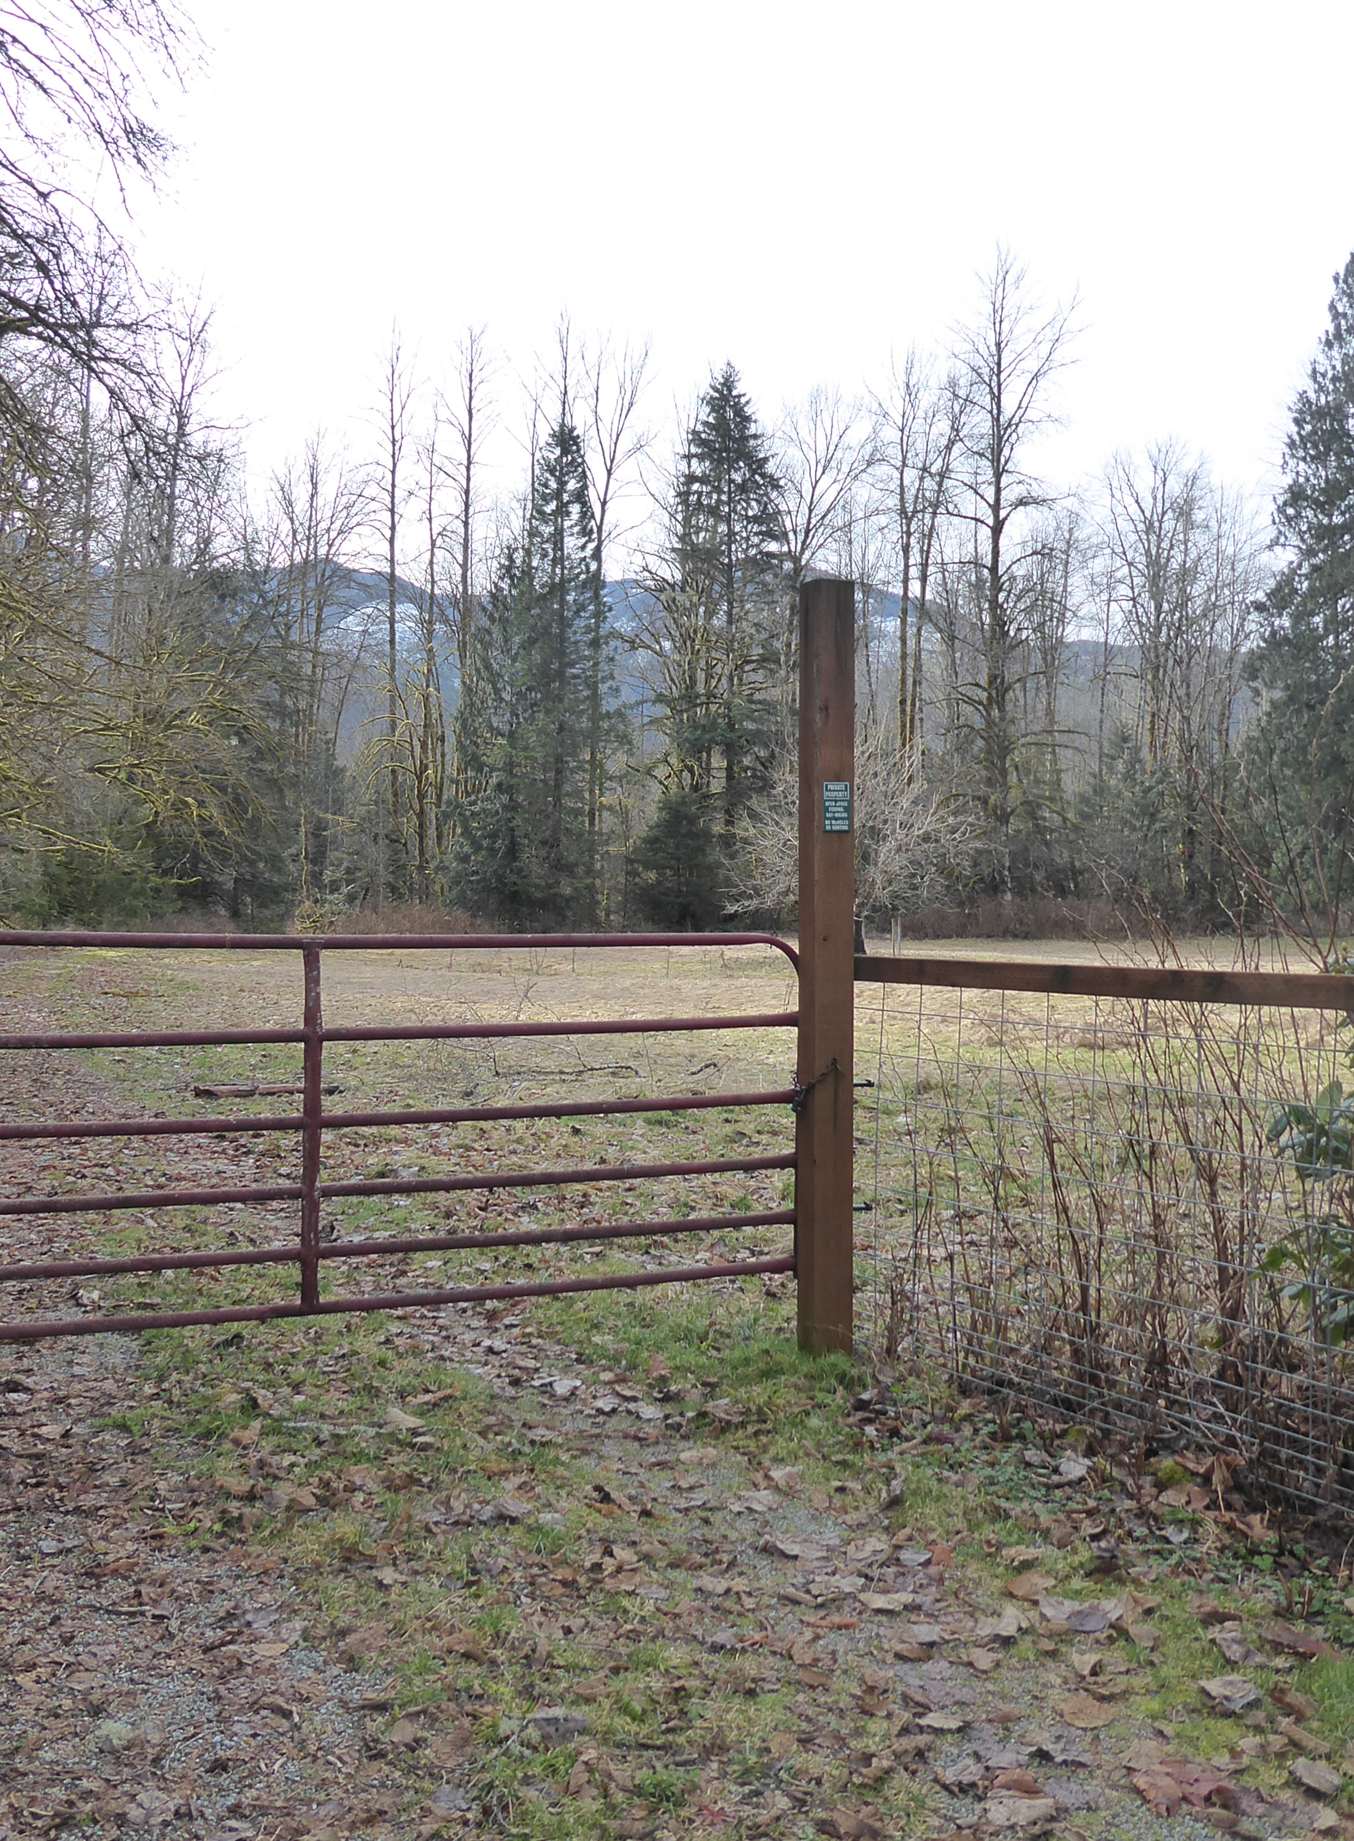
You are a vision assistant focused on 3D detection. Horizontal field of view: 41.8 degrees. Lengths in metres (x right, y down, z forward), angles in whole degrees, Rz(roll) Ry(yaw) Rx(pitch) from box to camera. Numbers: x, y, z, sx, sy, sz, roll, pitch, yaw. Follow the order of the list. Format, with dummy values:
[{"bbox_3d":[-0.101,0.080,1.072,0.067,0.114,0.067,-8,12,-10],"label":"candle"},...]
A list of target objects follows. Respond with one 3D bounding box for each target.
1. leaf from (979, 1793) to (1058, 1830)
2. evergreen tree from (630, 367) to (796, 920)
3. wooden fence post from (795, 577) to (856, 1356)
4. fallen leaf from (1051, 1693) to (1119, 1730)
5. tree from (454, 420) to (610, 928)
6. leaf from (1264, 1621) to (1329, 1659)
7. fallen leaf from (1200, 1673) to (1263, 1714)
[{"bbox_3d":[0.566,1.469,2.923,0.130,0.022,0.081,0,0,0],"label":"leaf"},{"bbox_3d":[1.471,-12.246,80.000,7.356,25.617,7.356,0,0,0],"label":"evergreen tree"},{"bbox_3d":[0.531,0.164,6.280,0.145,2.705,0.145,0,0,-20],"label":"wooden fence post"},{"bbox_3d":[0.759,1.469,3.292,0.118,0.022,0.109,0,0,0],"label":"fallen leaf"},{"bbox_3d":[-6.534,-10.991,80.000,7.096,23.107,7.096,0,0,0],"label":"tree"},{"bbox_3d":[1.266,1.468,3.617,0.133,0.025,0.121,0,0,0],"label":"leaf"},{"bbox_3d":[1.051,1.466,3.363,0.120,0.028,0.110,0,0,0],"label":"fallen leaf"}]

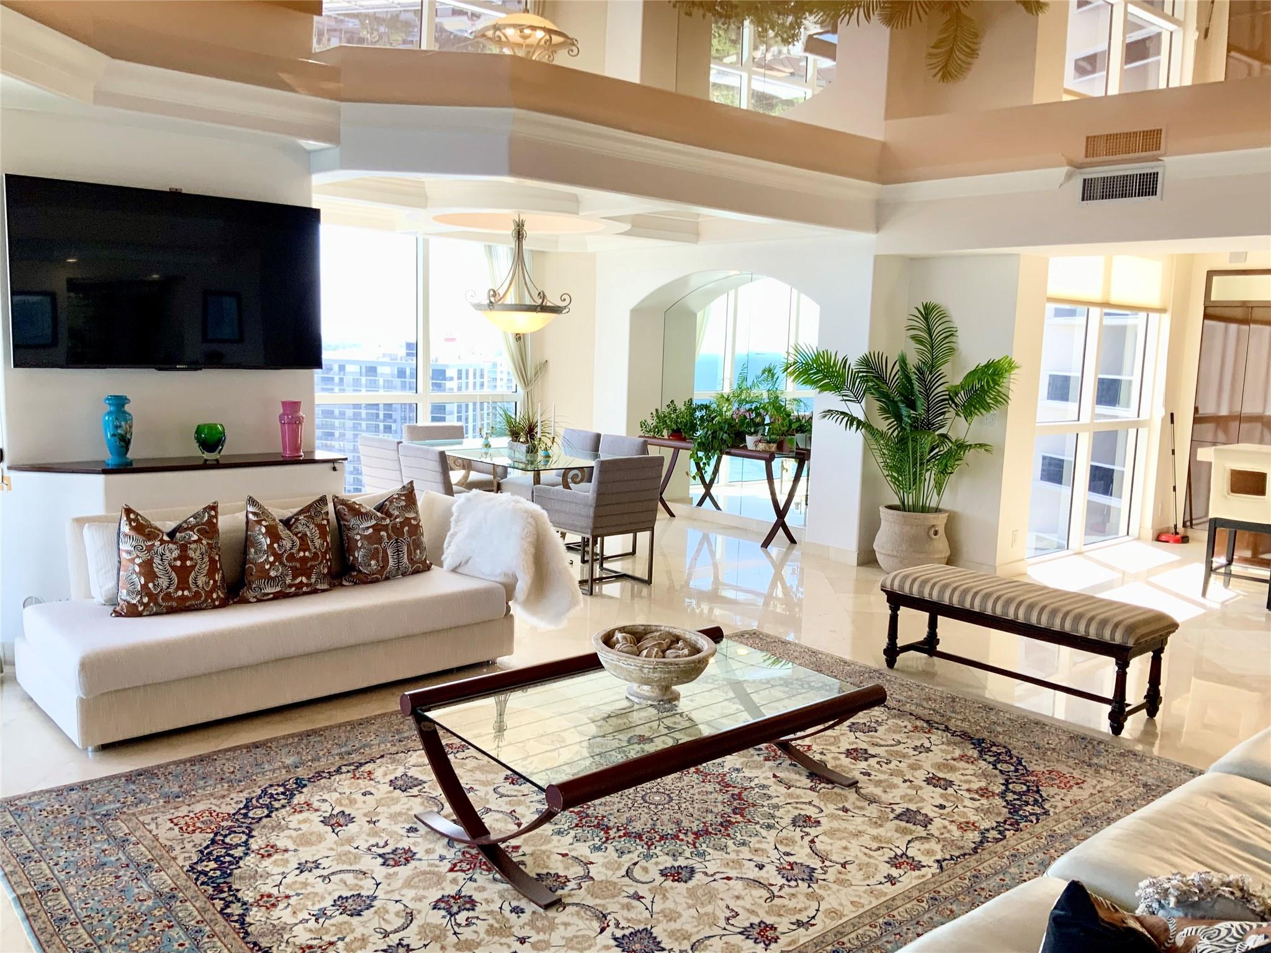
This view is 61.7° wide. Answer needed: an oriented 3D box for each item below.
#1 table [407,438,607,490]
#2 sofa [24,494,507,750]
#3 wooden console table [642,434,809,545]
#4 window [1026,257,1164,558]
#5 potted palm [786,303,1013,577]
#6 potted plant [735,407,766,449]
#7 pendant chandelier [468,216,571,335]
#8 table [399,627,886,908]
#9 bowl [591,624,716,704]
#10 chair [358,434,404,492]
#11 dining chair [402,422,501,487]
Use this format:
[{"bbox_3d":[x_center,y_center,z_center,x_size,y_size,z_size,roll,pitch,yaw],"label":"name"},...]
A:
[{"bbox_3d":[-0.902,0.194,7.929,0.989,0.750,1.962,-4,9,-40],"label":"table"},{"bbox_3d":[-1.550,0.529,4.821,2.060,0.734,0.928,-5,10,-43],"label":"sofa"},{"bbox_3d":[0.689,0.089,9.089,0.416,0.777,1.649,-4,9,-40],"label":"wooden console table"},{"bbox_3d":[3.835,-0.603,8.778,2.025,2.433,0.110,-4,9,-40],"label":"window"},{"bbox_3d":[1.878,-0.262,7.515,1.539,1.939,1.193,4,7,14],"label":"potted palm"},{"bbox_3d":[0.945,-0.380,8.696,0.228,0.320,0.251,-4,9,-40],"label":"potted plant"},{"bbox_3d":[-0.791,-1.362,7.273,0.694,0.816,0.694,2,7,0],"label":"pendant chandelier"},{"bbox_3d":[0.050,0.923,3.661,1.468,0.394,0.942,-4,9,-40],"label":"table"},{"bbox_3d":[0.067,0.669,3.721,0.432,0.196,0.432,2,7,0],"label":"bowl"},{"bbox_3d":[-1.568,0.144,7.526,0.663,0.836,0.520,-5,10,-43],"label":"chair"},{"bbox_3d":[-1.405,0.067,8.176,0.530,0.841,0.663,-5,10,-43],"label":"dining chair"}]

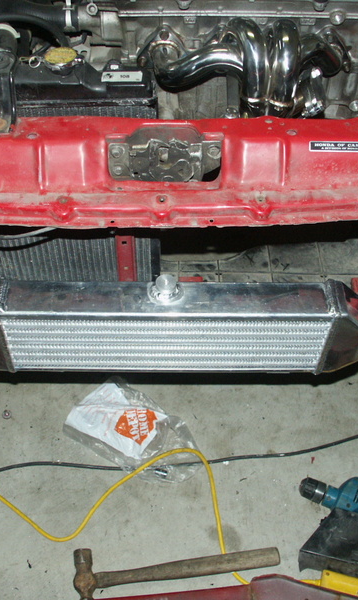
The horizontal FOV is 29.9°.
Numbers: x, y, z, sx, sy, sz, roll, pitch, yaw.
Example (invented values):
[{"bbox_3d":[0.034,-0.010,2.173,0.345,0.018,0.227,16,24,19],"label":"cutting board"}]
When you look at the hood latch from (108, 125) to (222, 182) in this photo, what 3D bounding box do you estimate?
[{"bbox_3d":[-0.019,-0.192,0.869,0.145,0.085,0.050,0,40,0],"label":"hood latch"}]

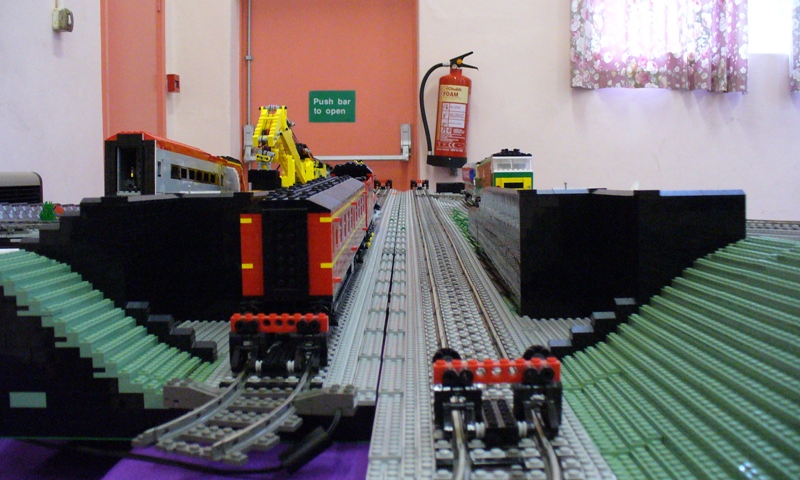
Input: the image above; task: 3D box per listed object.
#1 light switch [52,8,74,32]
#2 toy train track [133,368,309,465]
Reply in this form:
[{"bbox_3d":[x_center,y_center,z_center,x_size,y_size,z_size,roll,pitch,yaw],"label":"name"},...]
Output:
[{"bbox_3d":[-1.313,-0.855,3.326,0.056,0.088,0.080,1,6,5],"label":"light switch"},{"bbox_3d":[-0.089,0.097,0.496,0.070,0.011,0.141,1,6,11],"label":"toy train track"}]

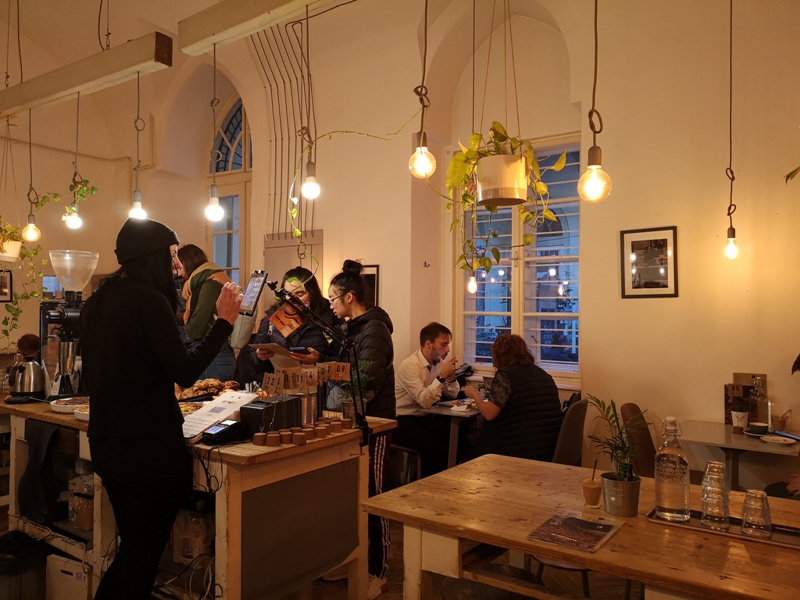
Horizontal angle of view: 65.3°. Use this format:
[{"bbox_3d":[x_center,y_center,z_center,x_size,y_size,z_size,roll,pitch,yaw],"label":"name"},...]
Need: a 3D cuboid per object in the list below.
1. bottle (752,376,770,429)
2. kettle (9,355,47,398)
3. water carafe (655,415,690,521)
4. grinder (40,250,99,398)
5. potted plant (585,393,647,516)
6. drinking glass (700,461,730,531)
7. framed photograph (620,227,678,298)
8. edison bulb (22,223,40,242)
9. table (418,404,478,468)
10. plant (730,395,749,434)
[{"bbox_3d":[1.963,0.563,3.410,0.088,0.285,0.088,-1,-2,37],"label":"bottle"},{"bbox_3d":[-1.806,0.373,3.043,0.155,0.205,0.195,-1,-2,41],"label":"kettle"},{"bbox_3d":[0.812,0.499,1.859,0.096,0.298,0.096,-1,-2,37],"label":"water carafe"},{"bbox_3d":[-1.754,0.125,3.460,0.235,0.760,0.400,-1,-2,37],"label":"grinder"},{"bbox_3d":[0.677,0.479,1.936,0.170,0.350,0.155,-1,-2,37],"label":"potted plant"},{"bbox_3d":[0.896,0.555,1.774,0.075,0.181,0.075,-1,-2,37],"label":"drinking glass"},{"bbox_3d":[1.530,-0.224,3.832,0.335,0.426,0.025,-1,-2,37],"label":"framed photograph"},{"bbox_3d":[-2.153,-0.393,3.650,0.095,0.120,0.095,-1,-2,37],"label":"edison bulb"},{"bbox_3d":[0.362,1.090,4.218,0.620,0.750,0.620,-1,-2,37],"label":"table"},{"bbox_3d":[1.836,0.610,3.364,0.085,0.187,0.085,-1,-2,37],"label":"plant"}]

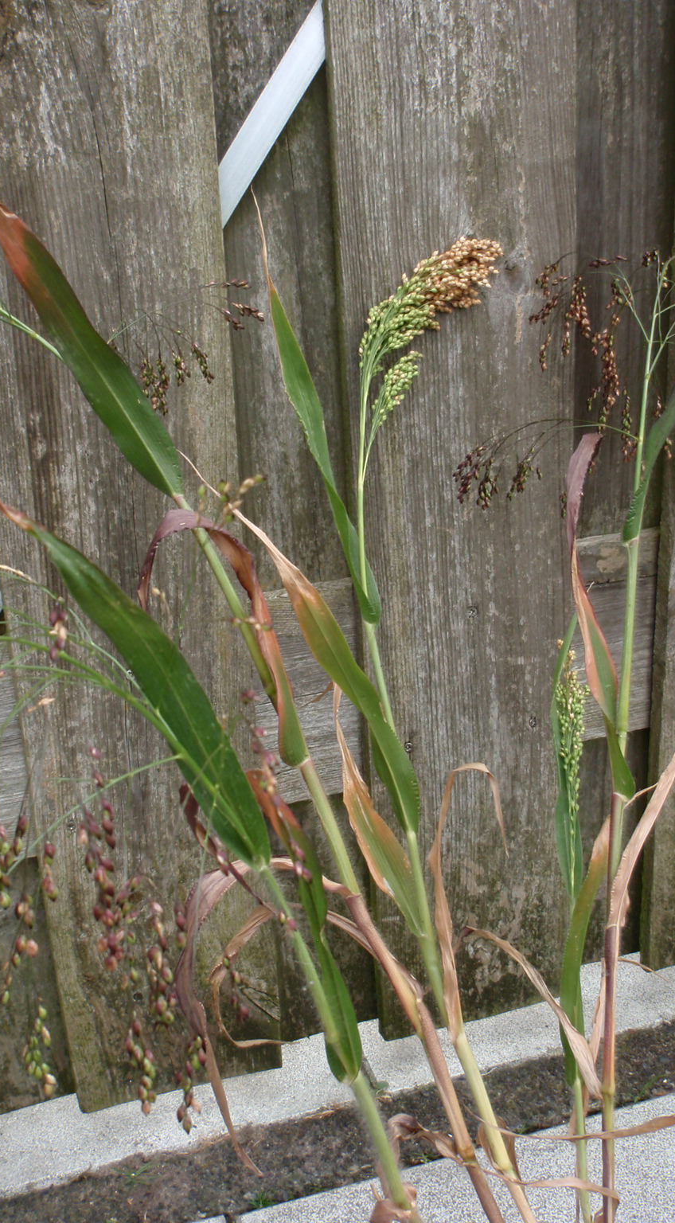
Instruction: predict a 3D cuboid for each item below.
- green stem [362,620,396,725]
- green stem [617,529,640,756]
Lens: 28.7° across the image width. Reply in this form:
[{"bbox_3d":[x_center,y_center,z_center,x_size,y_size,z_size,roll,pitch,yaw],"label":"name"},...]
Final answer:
[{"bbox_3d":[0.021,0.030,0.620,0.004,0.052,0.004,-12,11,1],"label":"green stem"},{"bbox_3d":[0.139,0.016,0.630,0.004,0.108,0.004,4,12,13],"label":"green stem"}]

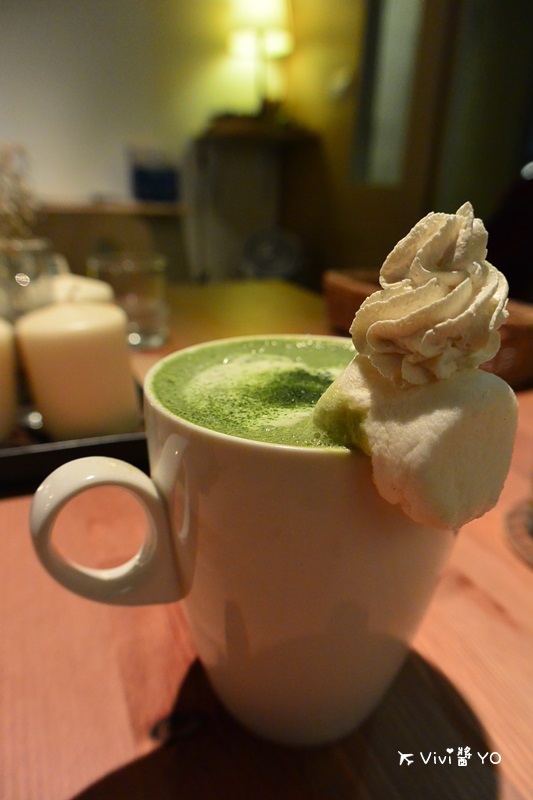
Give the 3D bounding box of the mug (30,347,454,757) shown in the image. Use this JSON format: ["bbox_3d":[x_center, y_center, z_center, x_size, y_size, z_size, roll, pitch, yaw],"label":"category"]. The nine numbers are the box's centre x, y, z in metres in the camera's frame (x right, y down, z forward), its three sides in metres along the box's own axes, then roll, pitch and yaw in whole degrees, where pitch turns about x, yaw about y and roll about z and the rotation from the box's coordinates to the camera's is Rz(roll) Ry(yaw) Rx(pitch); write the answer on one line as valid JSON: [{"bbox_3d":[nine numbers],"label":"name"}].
[{"bbox_3d":[-0.004,0.050,0.189,0.126,0.115,0.093,-7,23,-19],"label":"mug"}]

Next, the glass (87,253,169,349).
[{"bbox_3d":[-0.137,-0.101,0.603,0.076,0.081,0.076,1,22,0],"label":"glass"}]

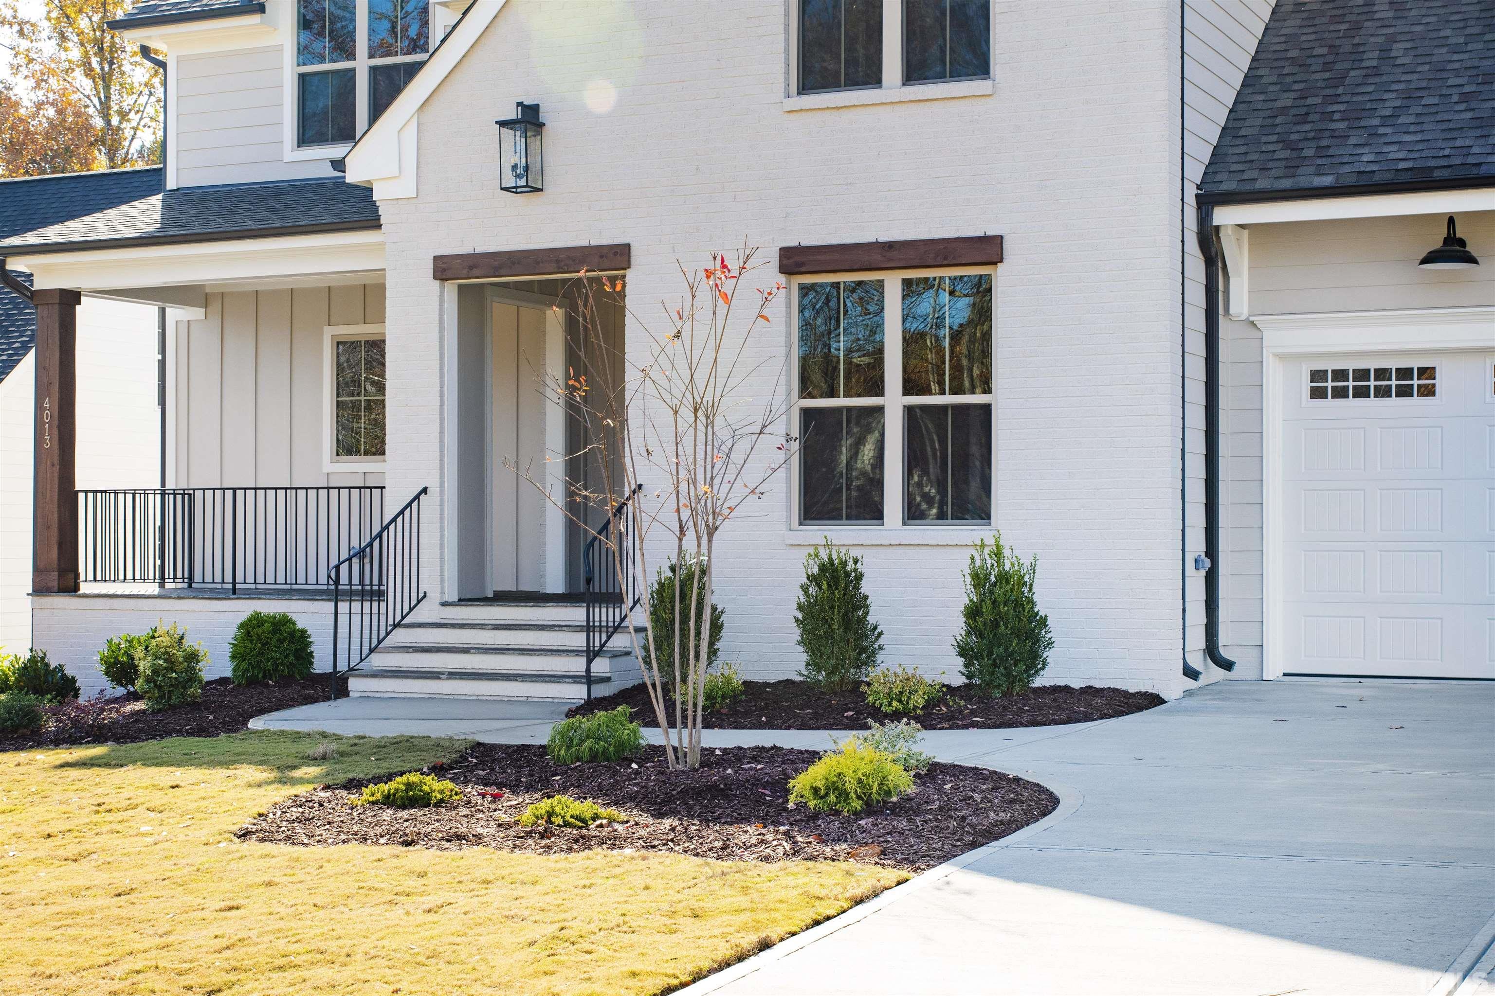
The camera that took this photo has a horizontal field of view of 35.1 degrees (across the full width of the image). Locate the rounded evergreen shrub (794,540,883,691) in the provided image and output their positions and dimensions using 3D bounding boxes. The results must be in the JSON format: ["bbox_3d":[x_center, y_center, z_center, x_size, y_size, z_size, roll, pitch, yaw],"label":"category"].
[{"bbox_3d":[0.607,0.783,15.770,0.584,0.989,0.560,0,-1,0],"label":"rounded evergreen shrub"}]

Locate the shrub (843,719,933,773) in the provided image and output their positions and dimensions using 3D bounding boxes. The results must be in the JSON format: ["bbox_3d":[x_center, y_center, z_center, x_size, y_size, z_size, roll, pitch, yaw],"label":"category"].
[{"bbox_3d":[0.717,1.255,12.000,0.456,0.247,0.420,0,-1,0],"label":"shrub"}]

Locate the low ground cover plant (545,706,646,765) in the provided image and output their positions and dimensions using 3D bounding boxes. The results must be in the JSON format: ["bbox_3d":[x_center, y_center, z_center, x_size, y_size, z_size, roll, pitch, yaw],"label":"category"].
[{"bbox_3d":[-0.808,1.243,12.500,0.512,0.278,0.470,0,-1,0],"label":"low ground cover plant"}]

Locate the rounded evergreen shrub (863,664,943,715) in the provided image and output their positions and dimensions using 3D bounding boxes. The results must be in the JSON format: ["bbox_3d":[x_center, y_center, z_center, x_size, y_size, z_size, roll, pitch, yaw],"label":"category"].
[{"bbox_3d":[0.957,1.168,14.580,0.482,0.278,0.440,0,-1,0],"label":"rounded evergreen shrub"}]

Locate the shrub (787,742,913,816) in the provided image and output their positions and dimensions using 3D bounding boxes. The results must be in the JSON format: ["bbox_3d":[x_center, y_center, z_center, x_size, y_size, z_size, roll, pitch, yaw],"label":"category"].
[{"bbox_3d":[0.455,1.236,10.470,0.553,0.302,0.520,0,-1,0],"label":"shrub"}]

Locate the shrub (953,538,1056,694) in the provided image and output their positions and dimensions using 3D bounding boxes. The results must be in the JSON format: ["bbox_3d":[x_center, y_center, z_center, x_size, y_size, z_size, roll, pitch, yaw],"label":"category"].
[{"bbox_3d":[1.651,0.744,15.170,0.644,1.025,0.620,0,-1,0],"label":"shrub"}]

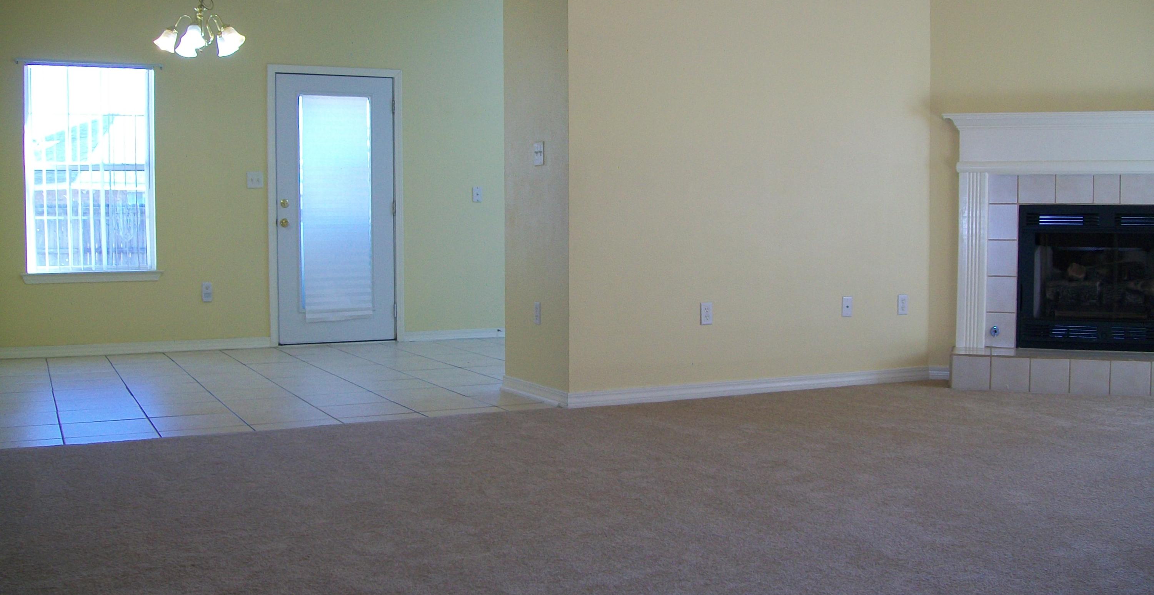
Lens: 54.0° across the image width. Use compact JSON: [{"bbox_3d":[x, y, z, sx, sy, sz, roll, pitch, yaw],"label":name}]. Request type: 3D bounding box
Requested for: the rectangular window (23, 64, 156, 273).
[{"bbox_3d":[-3.396,-0.895,7.928,0.848,1.435,0.104,-2,4,-26],"label":"rectangular window"}]

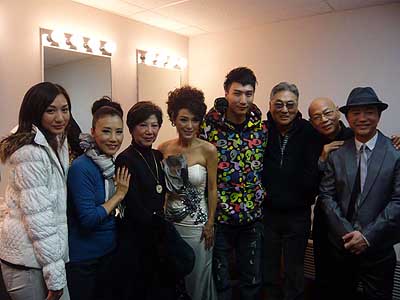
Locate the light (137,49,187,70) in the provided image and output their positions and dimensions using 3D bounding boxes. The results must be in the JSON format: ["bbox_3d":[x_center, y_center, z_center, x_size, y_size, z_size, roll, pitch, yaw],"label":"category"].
[{"bbox_3d":[-0.366,-0.928,3.350,0.155,0.133,0.610,8,9,40],"label":"light"}]

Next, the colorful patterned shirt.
[{"bbox_3d":[0.215,0.081,1.930,0.460,0.700,0.270,2,7,-5],"label":"colorful patterned shirt"}]

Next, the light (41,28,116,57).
[{"bbox_3d":[-0.965,-0.870,2.655,0.155,0.133,0.610,8,9,40],"label":"light"}]

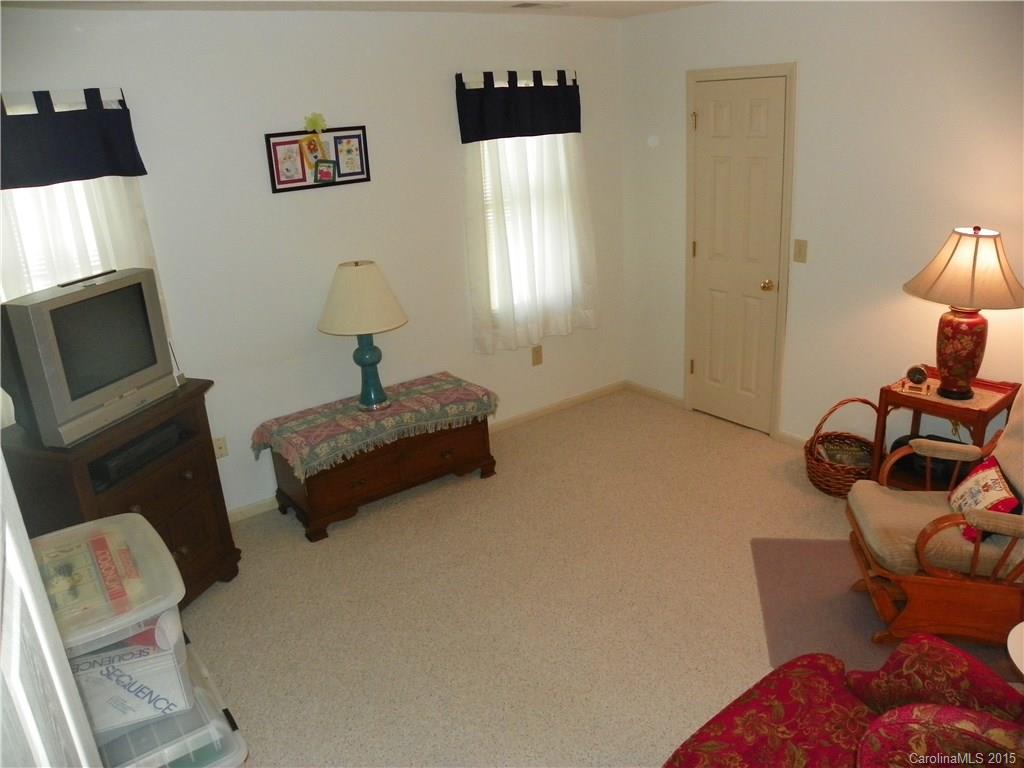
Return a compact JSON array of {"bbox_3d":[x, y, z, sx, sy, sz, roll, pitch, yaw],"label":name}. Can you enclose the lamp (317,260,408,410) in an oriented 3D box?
[{"bbox_3d":[-0.773,-0.255,4.010,0.468,0.776,0.468,-17,23,-32],"label":"lamp"}]

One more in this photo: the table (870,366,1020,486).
[{"bbox_3d":[1.986,0.311,3.580,0.388,0.657,0.448,-15,22,-29],"label":"table"}]

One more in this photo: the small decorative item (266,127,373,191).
[{"bbox_3d":[-0.966,-1.132,3.872,0.527,0.274,0.025,-17,23,-32],"label":"small decorative item"}]

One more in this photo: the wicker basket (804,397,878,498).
[{"bbox_3d":[1.714,0.296,3.921,0.418,0.497,0.418,5,21,23],"label":"wicker basket"}]

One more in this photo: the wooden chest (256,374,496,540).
[{"bbox_3d":[-0.689,0.361,4.188,1.154,0.512,0.478,-17,23,-32],"label":"wooden chest"}]

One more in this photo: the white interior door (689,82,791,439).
[{"bbox_3d":[1.317,-0.715,4.537,0.050,2.040,0.647,-17,23,-32],"label":"white interior door"}]

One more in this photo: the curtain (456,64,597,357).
[{"bbox_3d":[0.116,-1.033,4.657,0.965,1.622,0.100,-17,23,-32],"label":"curtain"}]

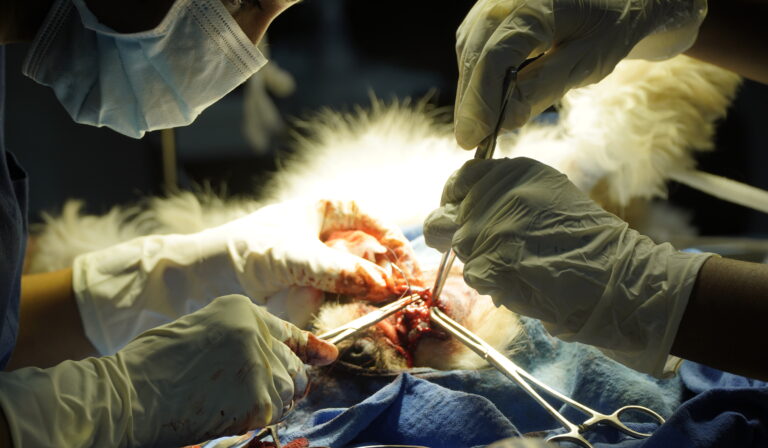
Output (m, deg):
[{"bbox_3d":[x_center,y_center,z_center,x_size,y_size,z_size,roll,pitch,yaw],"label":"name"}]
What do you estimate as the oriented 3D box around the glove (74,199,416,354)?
[{"bbox_3d":[-0.094,0.035,1.560,0.225,0.080,0.105,-8,11,10],"label":"glove"}]

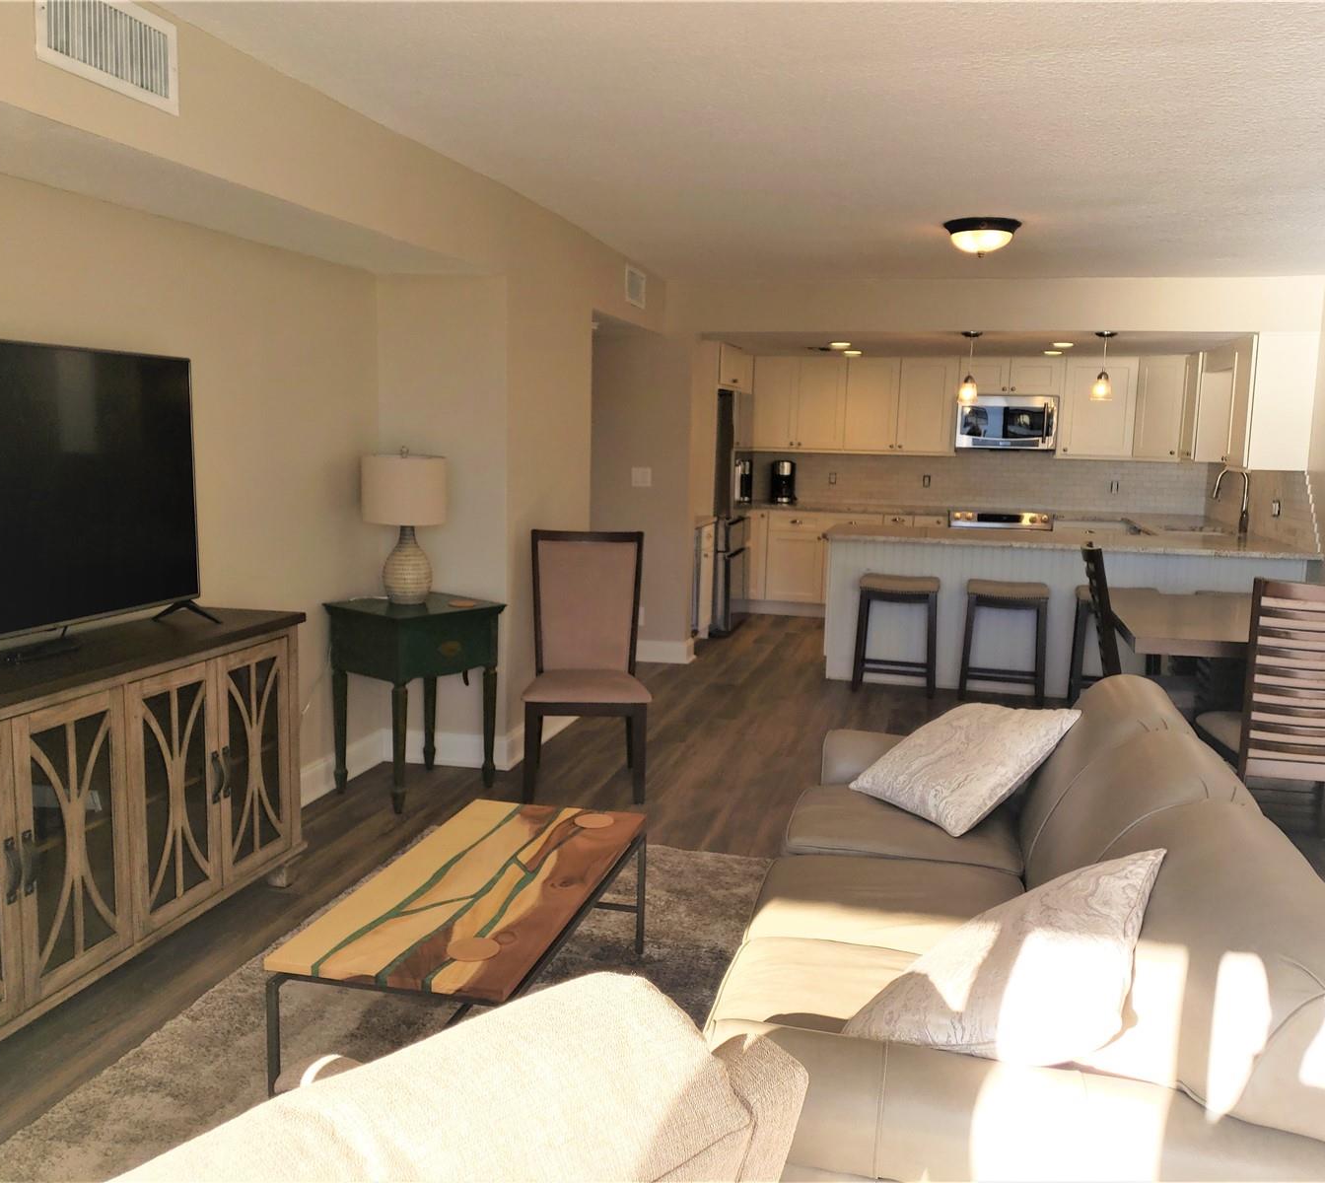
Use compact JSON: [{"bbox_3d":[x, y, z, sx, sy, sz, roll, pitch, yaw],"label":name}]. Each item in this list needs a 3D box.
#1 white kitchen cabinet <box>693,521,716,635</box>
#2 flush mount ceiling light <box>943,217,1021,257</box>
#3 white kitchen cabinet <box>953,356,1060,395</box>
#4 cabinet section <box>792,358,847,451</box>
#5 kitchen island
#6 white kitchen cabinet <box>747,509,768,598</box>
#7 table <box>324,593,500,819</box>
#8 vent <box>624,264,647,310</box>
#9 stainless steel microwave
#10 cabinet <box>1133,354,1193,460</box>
[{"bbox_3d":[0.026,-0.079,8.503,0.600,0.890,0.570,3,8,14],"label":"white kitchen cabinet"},{"bbox_3d":[1.398,-1.543,5.186,0.335,0.145,0.335,3,8,14],"label":"flush mount ceiling light"},{"bbox_3d":[2.806,-1.730,9.567,0.780,0.300,0.360,3,8,14],"label":"white kitchen cabinet"},{"bbox_3d":[1.373,-1.578,10.034,0.396,0.762,0.330,3,8,14],"label":"cabinet section"},{"bbox_3d":[2.318,0.130,7.090,2.600,0.914,0.880,3,8,14],"label":"kitchen island"},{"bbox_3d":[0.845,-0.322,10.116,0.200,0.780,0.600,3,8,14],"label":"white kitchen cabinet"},{"bbox_3d":[-1.010,0.438,4.850,0.469,0.773,0.554,8,10,39],"label":"table"},{"bbox_3d":[-0.142,-1.720,6.726,0.020,0.205,0.430,3,8,14],"label":"vent"},{"bbox_3d":[2.782,-1.359,9.600,0.765,0.435,0.400,3,8,14],"label":"stainless steel microwave"},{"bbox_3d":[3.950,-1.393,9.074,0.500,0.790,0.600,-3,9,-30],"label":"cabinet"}]

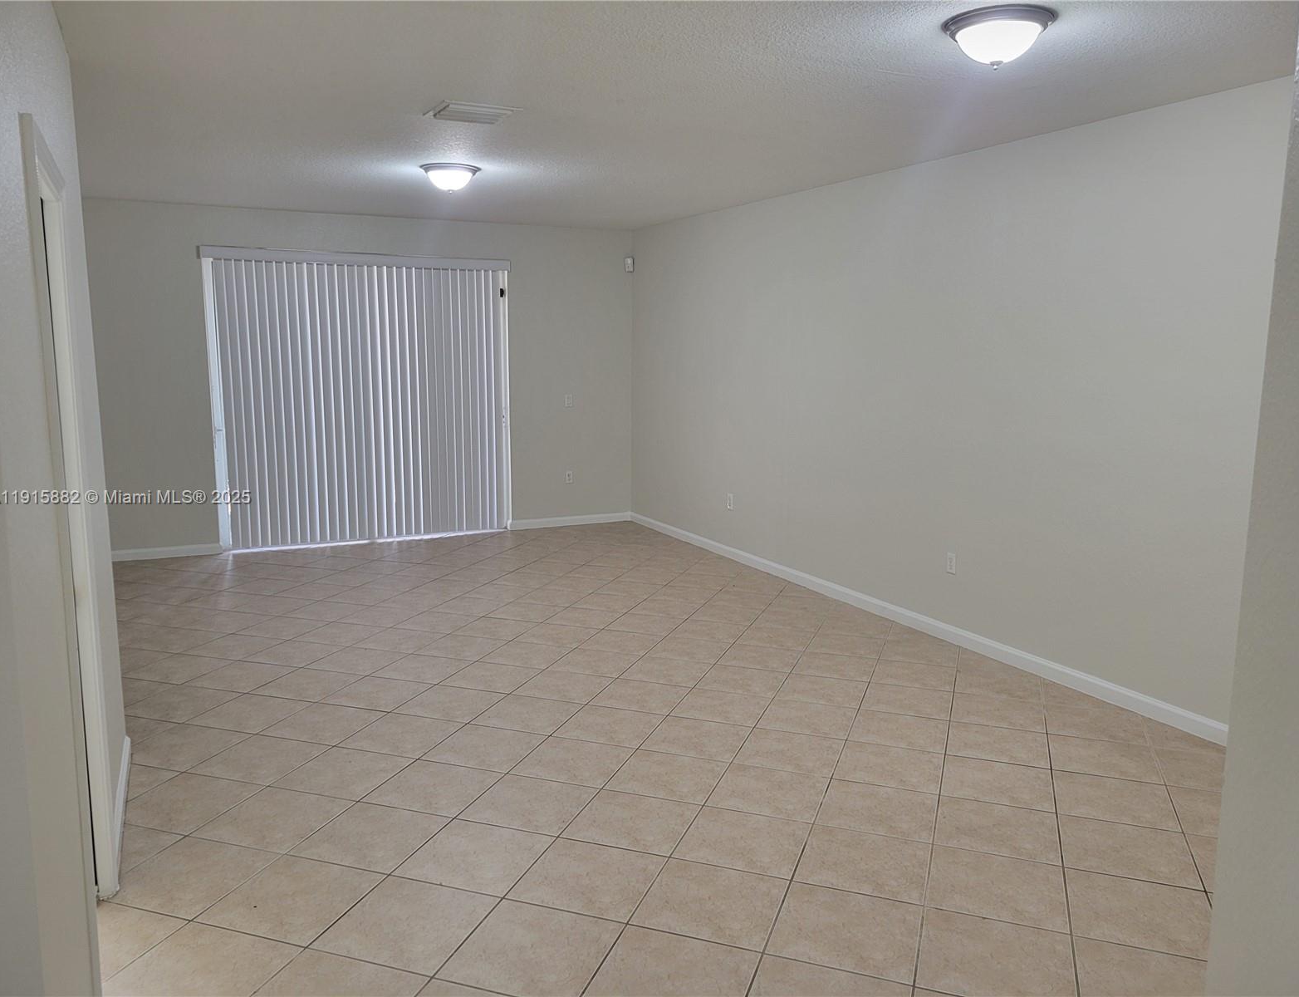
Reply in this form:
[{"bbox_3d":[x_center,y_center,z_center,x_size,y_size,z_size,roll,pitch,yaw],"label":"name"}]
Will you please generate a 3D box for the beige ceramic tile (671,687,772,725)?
[{"bbox_3d":[0.350,0.998,4.775,0.405,0.010,0.405,3,9,19],"label":"beige ceramic tile"}]

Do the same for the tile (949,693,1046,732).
[{"bbox_3d":[1.625,0.993,4.645,0.400,0.010,0.400,3,9,19],"label":"tile"}]

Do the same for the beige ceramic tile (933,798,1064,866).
[{"bbox_3d":[1.231,1.173,3.563,0.395,0.010,0.395,3,9,19],"label":"beige ceramic tile"}]

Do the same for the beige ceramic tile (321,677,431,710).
[{"bbox_3d":[-1.335,0.963,4.922,0.405,0.010,0.405,3,9,19],"label":"beige ceramic tile"}]

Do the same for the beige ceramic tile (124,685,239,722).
[{"bbox_3d":[-2.226,0.967,4.749,0.395,0.010,0.395,3,9,19],"label":"beige ceramic tile"}]

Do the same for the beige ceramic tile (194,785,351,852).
[{"bbox_3d":[-1.353,1.158,3.634,0.405,0.010,0.405,3,9,19],"label":"beige ceramic tile"}]

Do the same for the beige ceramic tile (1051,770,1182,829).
[{"bbox_3d":[1.774,1.154,3.830,0.404,0.010,0.404,3,9,19],"label":"beige ceramic tile"}]

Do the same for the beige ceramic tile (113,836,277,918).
[{"bbox_3d":[-1.467,1.195,3.178,0.400,0.010,0.400,3,9,19],"label":"beige ceramic tile"}]

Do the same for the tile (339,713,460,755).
[{"bbox_3d":[-1.088,1.042,4.411,0.405,0.010,0.405,3,9,19],"label":"tile"}]

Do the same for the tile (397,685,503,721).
[{"bbox_3d":[-0.946,0.985,4.792,0.405,0.010,0.405,3,9,19],"label":"tile"}]

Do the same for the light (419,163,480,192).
[{"bbox_3d":[-1.171,-1.889,5.885,0.350,0.140,0.350,0,9,0],"label":"light"}]

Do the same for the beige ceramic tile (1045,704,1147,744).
[{"bbox_3d":[2.046,1.038,4.596,0.404,0.010,0.404,3,9,19],"label":"beige ceramic tile"}]

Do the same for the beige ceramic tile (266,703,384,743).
[{"bbox_3d":[-1.466,1.020,4.537,0.405,0.010,0.405,3,9,19],"label":"beige ceramic tile"}]

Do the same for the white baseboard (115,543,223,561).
[{"bbox_3d":[-3.869,0.423,8.015,0.861,0.083,0.014,-4,10,-26],"label":"white baseboard"}]

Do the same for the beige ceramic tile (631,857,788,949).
[{"bbox_3d":[0.192,1.231,3.026,0.400,0.010,0.400,3,9,19],"label":"beige ceramic tile"}]

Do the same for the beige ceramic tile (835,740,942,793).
[{"bbox_3d":[0.975,1.083,4.024,0.400,0.010,0.400,3,9,19],"label":"beige ceramic tile"}]

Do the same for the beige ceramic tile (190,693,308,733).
[{"bbox_3d":[-1.826,0.979,4.573,0.400,0.010,0.400,3,9,19],"label":"beige ceramic tile"}]

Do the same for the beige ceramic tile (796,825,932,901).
[{"bbox_3d":[0.707,1.197,3.270,0.400,0.010,0.400,3,9,19],"label":"beige ceramic tile"}]

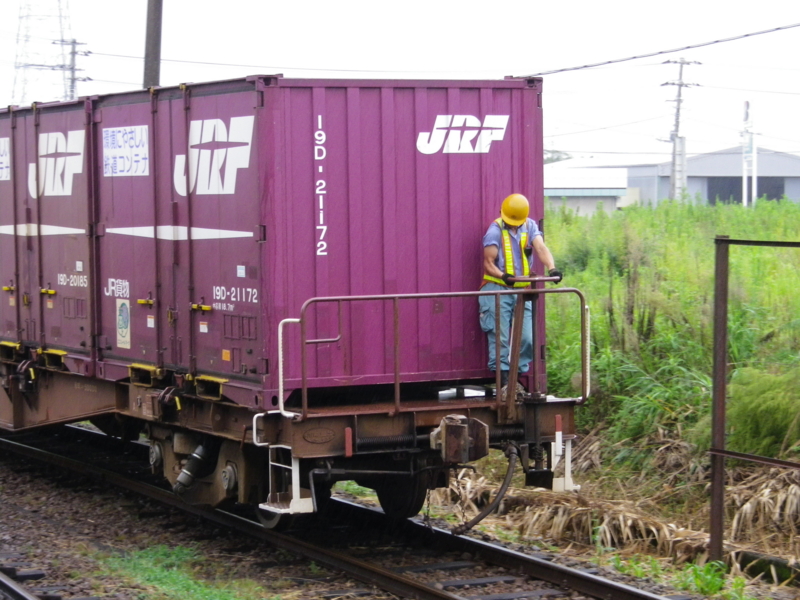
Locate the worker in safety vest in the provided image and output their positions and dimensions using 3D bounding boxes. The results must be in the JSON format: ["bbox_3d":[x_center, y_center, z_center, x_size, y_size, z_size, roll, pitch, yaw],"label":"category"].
[{"bbox_3d":[0.928,-0.014,18.051,0.600,1.570,0.500,-1,3,-17],"label":"worker in safety vest"}]

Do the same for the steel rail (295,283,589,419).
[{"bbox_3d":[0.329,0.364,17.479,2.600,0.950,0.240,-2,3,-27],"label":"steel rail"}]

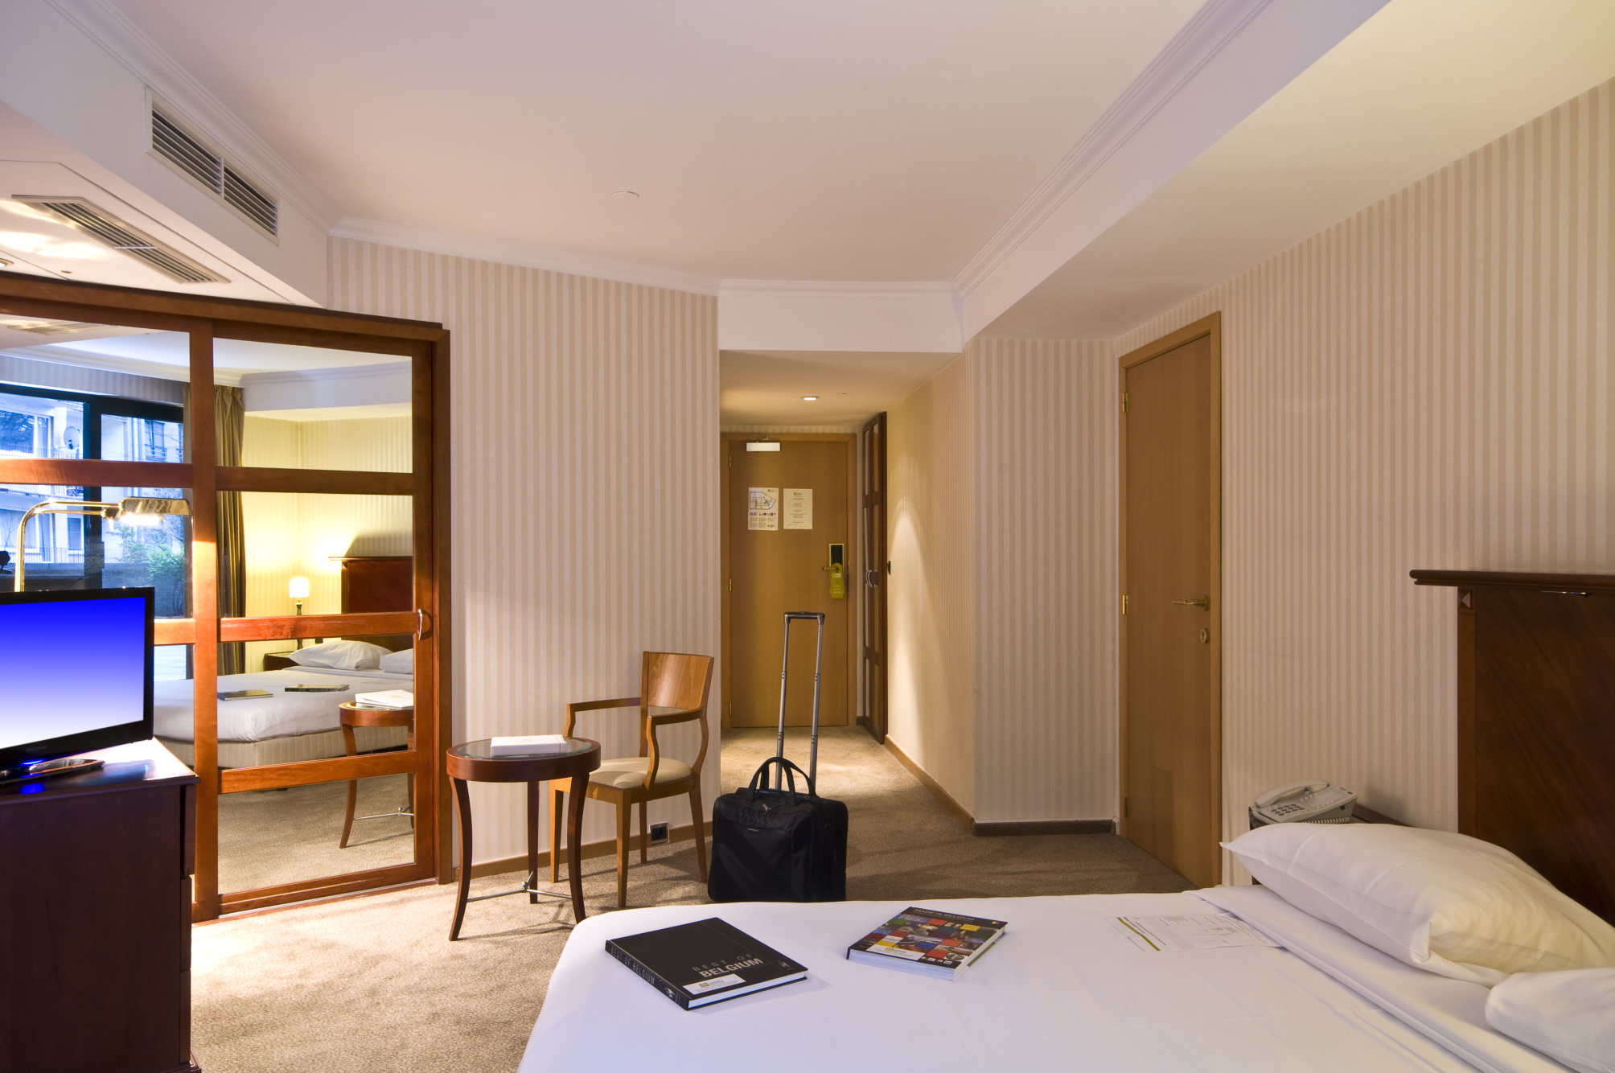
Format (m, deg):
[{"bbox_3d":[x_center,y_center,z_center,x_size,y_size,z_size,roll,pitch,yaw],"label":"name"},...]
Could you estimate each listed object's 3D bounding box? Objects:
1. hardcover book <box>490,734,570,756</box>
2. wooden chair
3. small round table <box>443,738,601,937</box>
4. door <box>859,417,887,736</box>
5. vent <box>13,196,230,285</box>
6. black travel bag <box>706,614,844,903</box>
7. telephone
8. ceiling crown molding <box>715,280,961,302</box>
[{"bbox_3d":[-0.914,0.684,3.673,0.232,0.030,0.168,0,-1,-16],"label":"hardcover book"},{"bbox_3d":[-0.643,0.871,4.170,0.510,0.836,0.480,-1,-1,44],"label":"wooden chair"},{"bbox_3d":[-0.938,0.992,3.707,0.495,0.583,0.495,0,-1,0],"label":"small round table"},{"bbox_3d":[0.440,0.280,7.529,0.040,2.100,0.860,0,-1,-5],"label":"door"},{"bbox_3d":[-1.860,-0.818,3.112,0.170,0.030,0.880,0,-1,-5],"label":"vent"},{"bbox_3d":[-0.099,0.775,3.963,0.385,1.020,0.300,-1,-1,36],"label":"black travel bag"},{"bbox_3d":[1.374,0.728,3.102,0.222,0.096,0.175,0,-1,-15],"label":"telephone"},{"bbox_3d":[0.144,-1.071,4.848,1.030,0.060,0.075,0,-1,-5],"label":"ceiling crown molding"}]

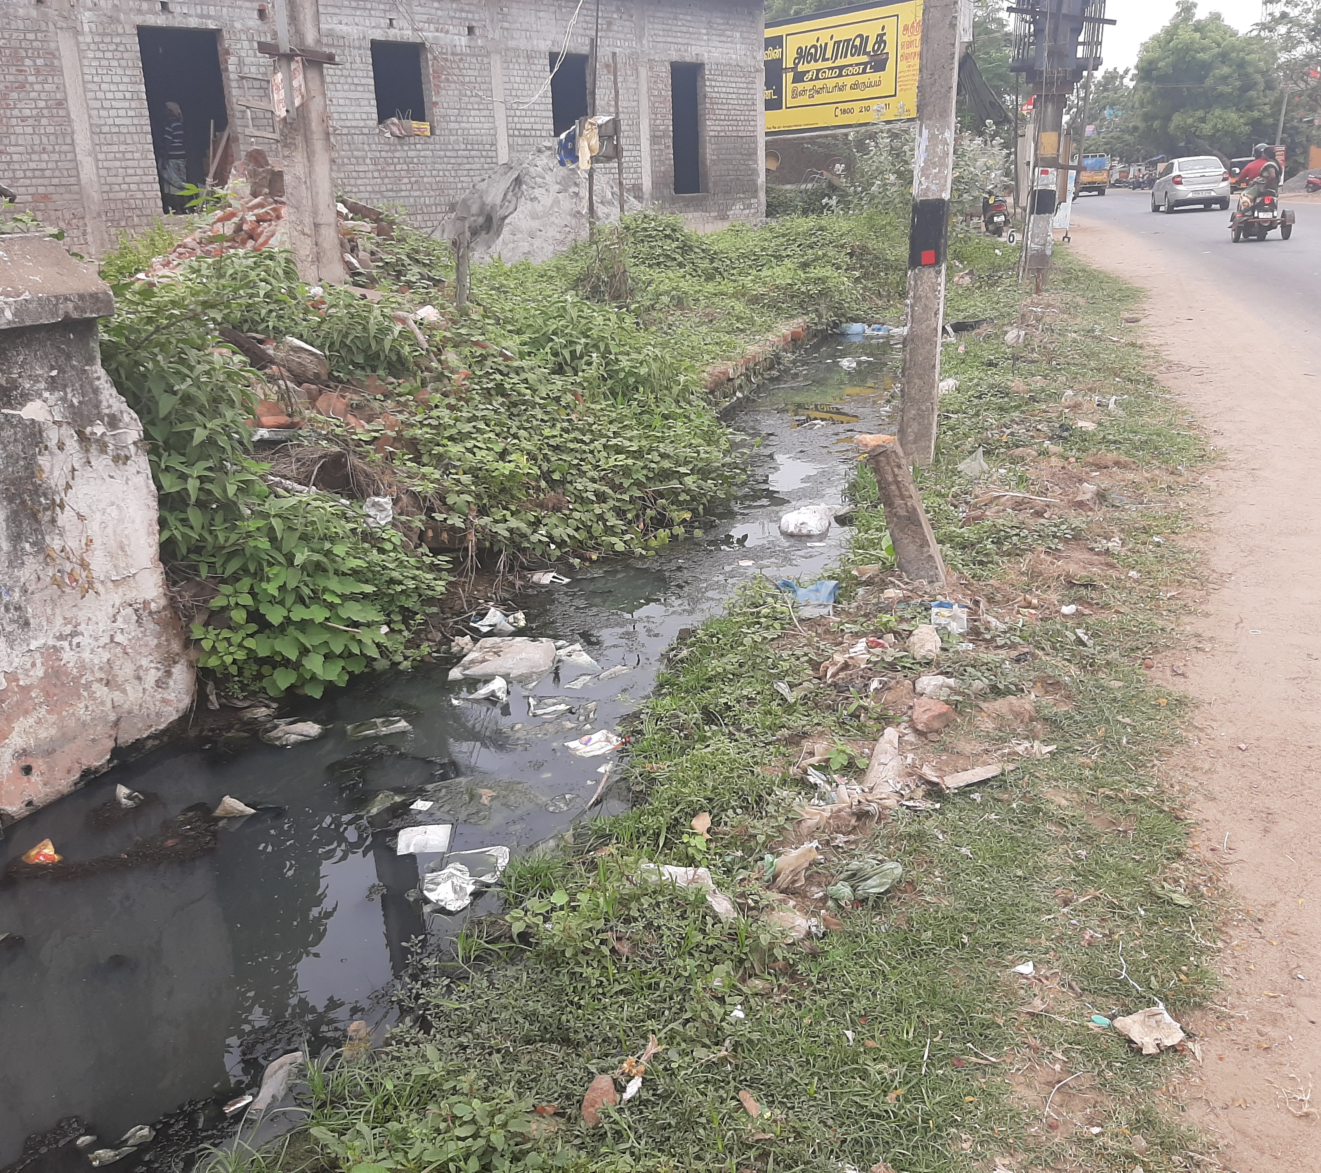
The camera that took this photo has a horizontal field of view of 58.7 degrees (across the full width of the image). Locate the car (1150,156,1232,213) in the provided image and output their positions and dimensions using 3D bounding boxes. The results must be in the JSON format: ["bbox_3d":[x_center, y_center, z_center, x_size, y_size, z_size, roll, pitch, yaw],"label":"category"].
[{"bbox_3d":[16.169,-12.242,35.775,1.700,1.520,3.995,2,19,12],"label":"car"}]

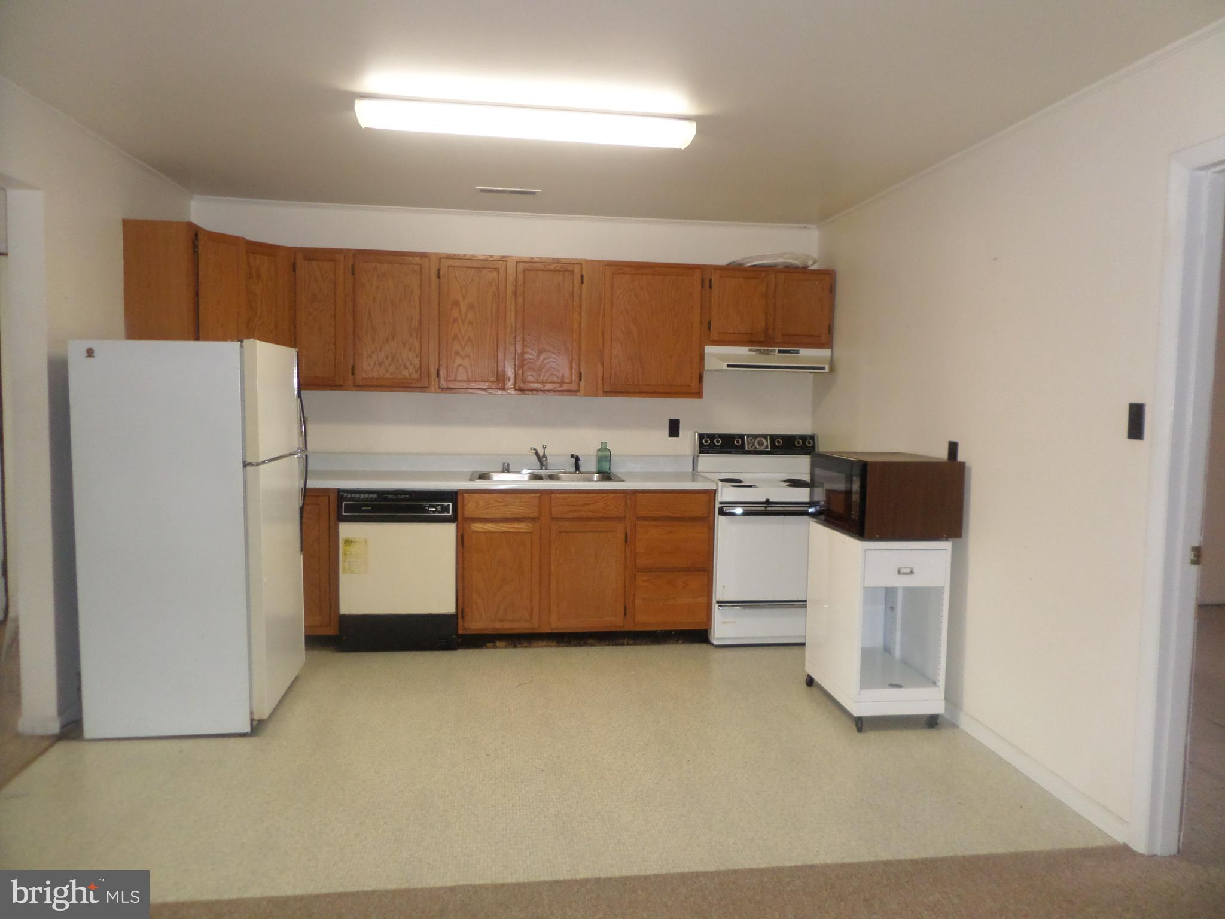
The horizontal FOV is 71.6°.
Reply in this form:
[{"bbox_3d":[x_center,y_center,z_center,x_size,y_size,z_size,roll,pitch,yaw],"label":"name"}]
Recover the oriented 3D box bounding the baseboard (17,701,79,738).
[{"bbox_3d":[-2.272,1.039,3.430,0.160,0.080,0.190,0,4,-8],"label":"baseboard"}]

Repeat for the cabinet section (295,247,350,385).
[{"bbox_3d":[-1.579,-0.765,4.731,0.284,0.741,0.326,1,4,-8],"label":"cabinet section"}]

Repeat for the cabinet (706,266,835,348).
[{"bbox_3d":[0.886,-0.884,5.026,0.770,0.460,0.320,0,5,-8],"label":"cabinet"}]

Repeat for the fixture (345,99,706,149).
[{"bbox_3d":[-0.309,-1.261,3.182,1.233,0.083,0.240,0,5,-8],"label":"fixture"}]

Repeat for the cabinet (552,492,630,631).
[{"bbox_3d":[-0.168,0.523,4.833,0.428,0.763,0.615,0,5,-8],"label":"cabinet"}]

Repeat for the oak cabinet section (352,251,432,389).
[{"bbox_3d":[-1.221,-0.765,4.780,0.424,0.730,0.326,1,4,-8],"label":"oak cabinet section"}]

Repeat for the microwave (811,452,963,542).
[{"bbox_3d":[1.192,0.151,3.758,0.435,0.325,0.600,1,4,-7],"label":"microwave"}]

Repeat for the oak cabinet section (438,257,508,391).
[{"bbox_3d":[-0.790,-0.754,4.841,0.370,0.721,0.326,1,4,-8],"label":"oak cabinet section"}]

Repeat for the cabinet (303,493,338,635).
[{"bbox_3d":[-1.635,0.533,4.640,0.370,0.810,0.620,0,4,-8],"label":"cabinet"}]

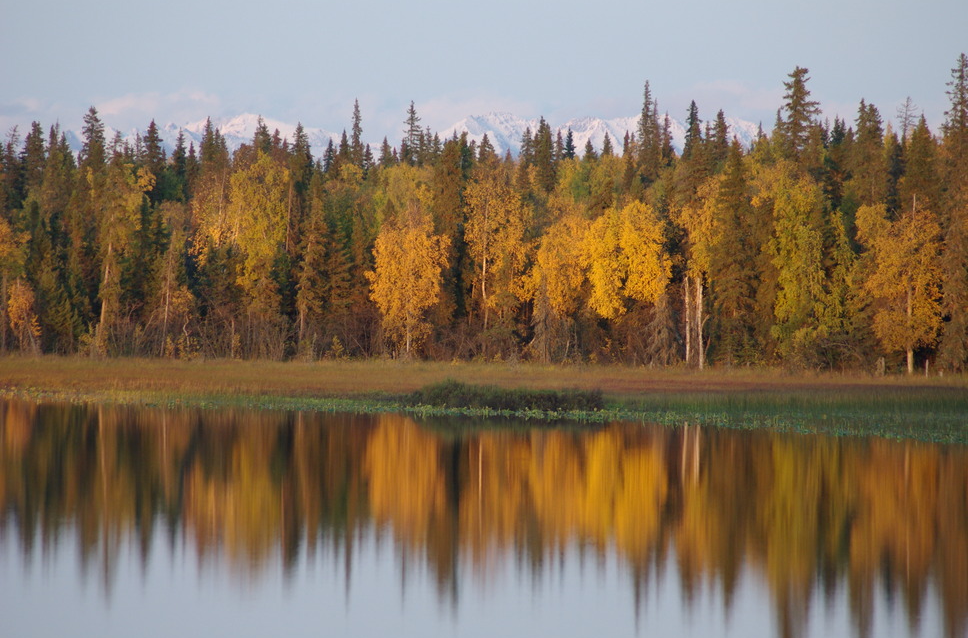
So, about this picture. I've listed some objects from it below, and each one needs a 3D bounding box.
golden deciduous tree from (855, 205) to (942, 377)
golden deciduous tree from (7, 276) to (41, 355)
[{"bbox_3d":[18.864,-1.385,330.000,3.830,7.720,3.640,1,0,0],"label":"golden deciduous tree"},{"bbox_3d":[-23.948,-0.182,378.000,1.730,3.950,1.650,1,0,0],"label":"golden deciduous tree"}]

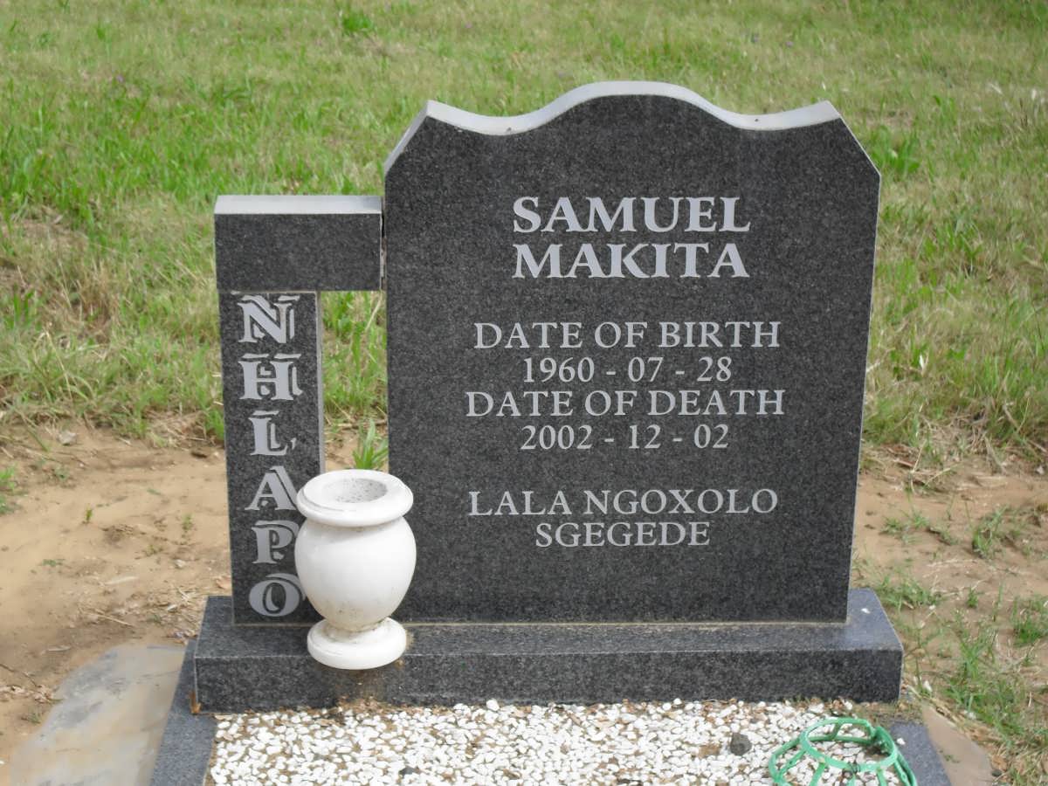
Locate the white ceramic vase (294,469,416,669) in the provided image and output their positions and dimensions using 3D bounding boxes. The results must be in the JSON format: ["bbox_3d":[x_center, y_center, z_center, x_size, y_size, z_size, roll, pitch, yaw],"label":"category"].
[{"bbox_3d":[-0.213,0.226,2.533,0.154,0.219,0.154,0,21,-3],"label":"white ceramic vase"}]

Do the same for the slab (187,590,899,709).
[{"bbox_3d":[0.031,0.340,2.660,0.909,0.079,0.177,0,21,-3],"label":"slab"}]

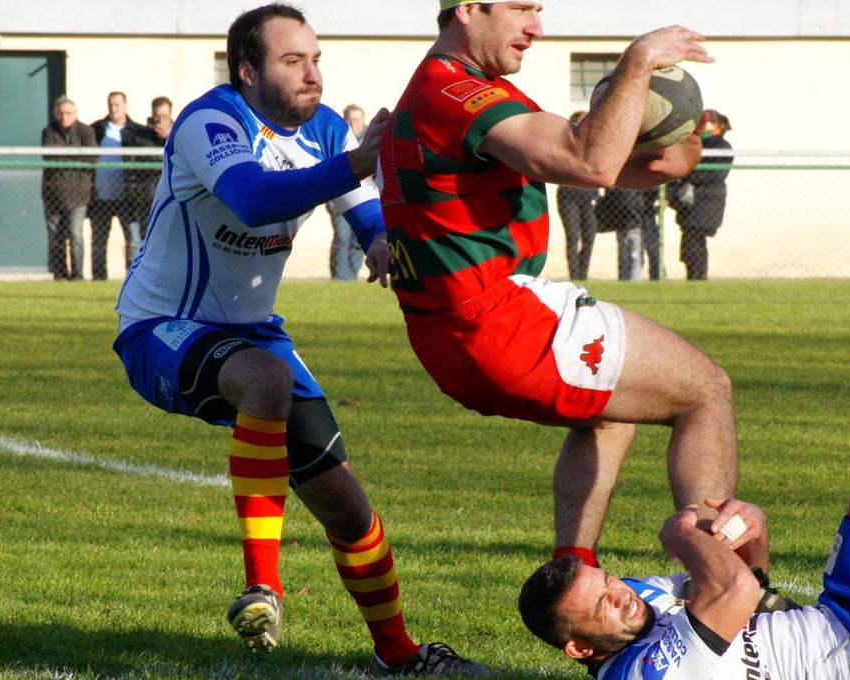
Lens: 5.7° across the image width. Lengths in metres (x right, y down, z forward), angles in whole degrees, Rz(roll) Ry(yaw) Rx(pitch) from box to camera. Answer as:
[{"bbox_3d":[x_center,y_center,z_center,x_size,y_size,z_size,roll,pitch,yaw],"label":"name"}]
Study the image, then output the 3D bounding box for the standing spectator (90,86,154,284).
[{"bbox_3d":[-2.706,-1.324,75.500,0.530,1.760,0.360,0,1,9],"label":"standing spectator"}]

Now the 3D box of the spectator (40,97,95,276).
[{"bbox_3d":[-3.149,-1.311,75.500,0.500,1.710,0.350,0,1,-5],"label":"spectator"}]

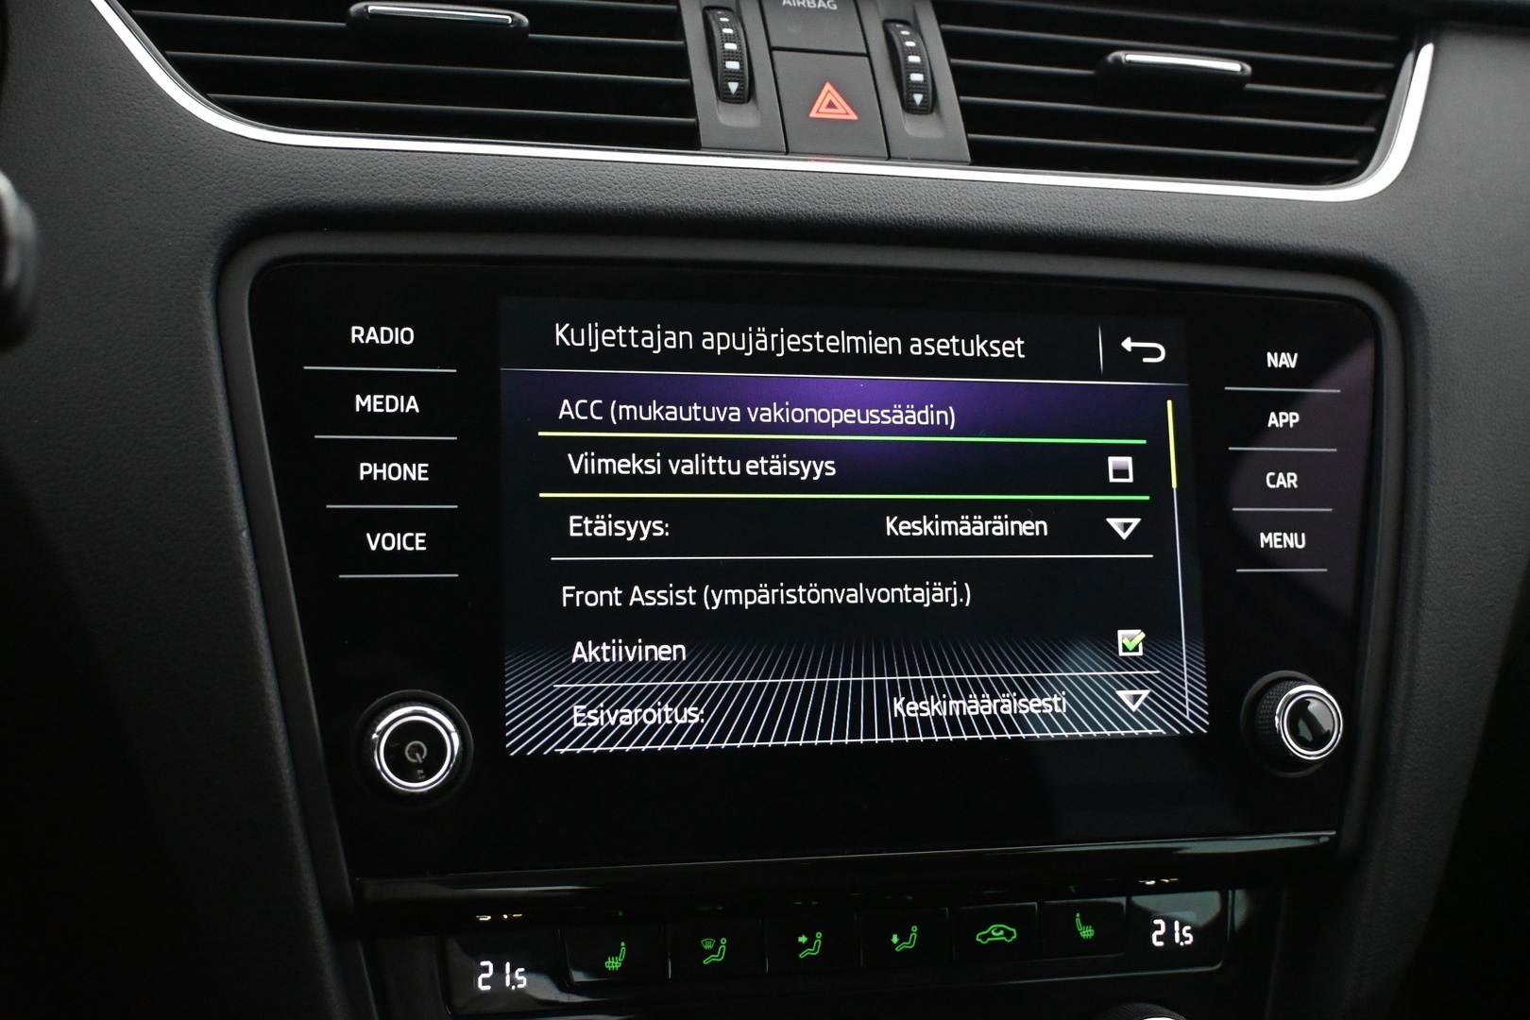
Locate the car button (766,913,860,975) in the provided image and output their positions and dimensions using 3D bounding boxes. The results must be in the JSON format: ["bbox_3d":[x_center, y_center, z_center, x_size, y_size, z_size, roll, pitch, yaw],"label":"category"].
[{"bbox_3d":[0.011,0.104,0.431,0.023,0.014,0.005,0,-10,-15],"label":"car button"}]

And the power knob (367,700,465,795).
[{"bbox_3d":[-0.076,0.052,0.386,0.021,0.021,0.013,0,-7,-15],"label":"power knob"}]

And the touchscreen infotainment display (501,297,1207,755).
[{"bbox_3d":[0.024,0.004,0.430,0.174,0.104,0.010,0,-7,-15],"label":"touchscreen infotainment display"}]

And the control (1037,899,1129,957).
[{"bbox_3d":[0.080,0.105,0.450,0.023,0.014,0.005,0,-10,-15],"label":"control"}]

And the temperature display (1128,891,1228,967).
[{"bbox_3d":[0.101,0.104,0.442,0.026,0.018,0.008,0,-12,-16],"label":"temperature display"}]

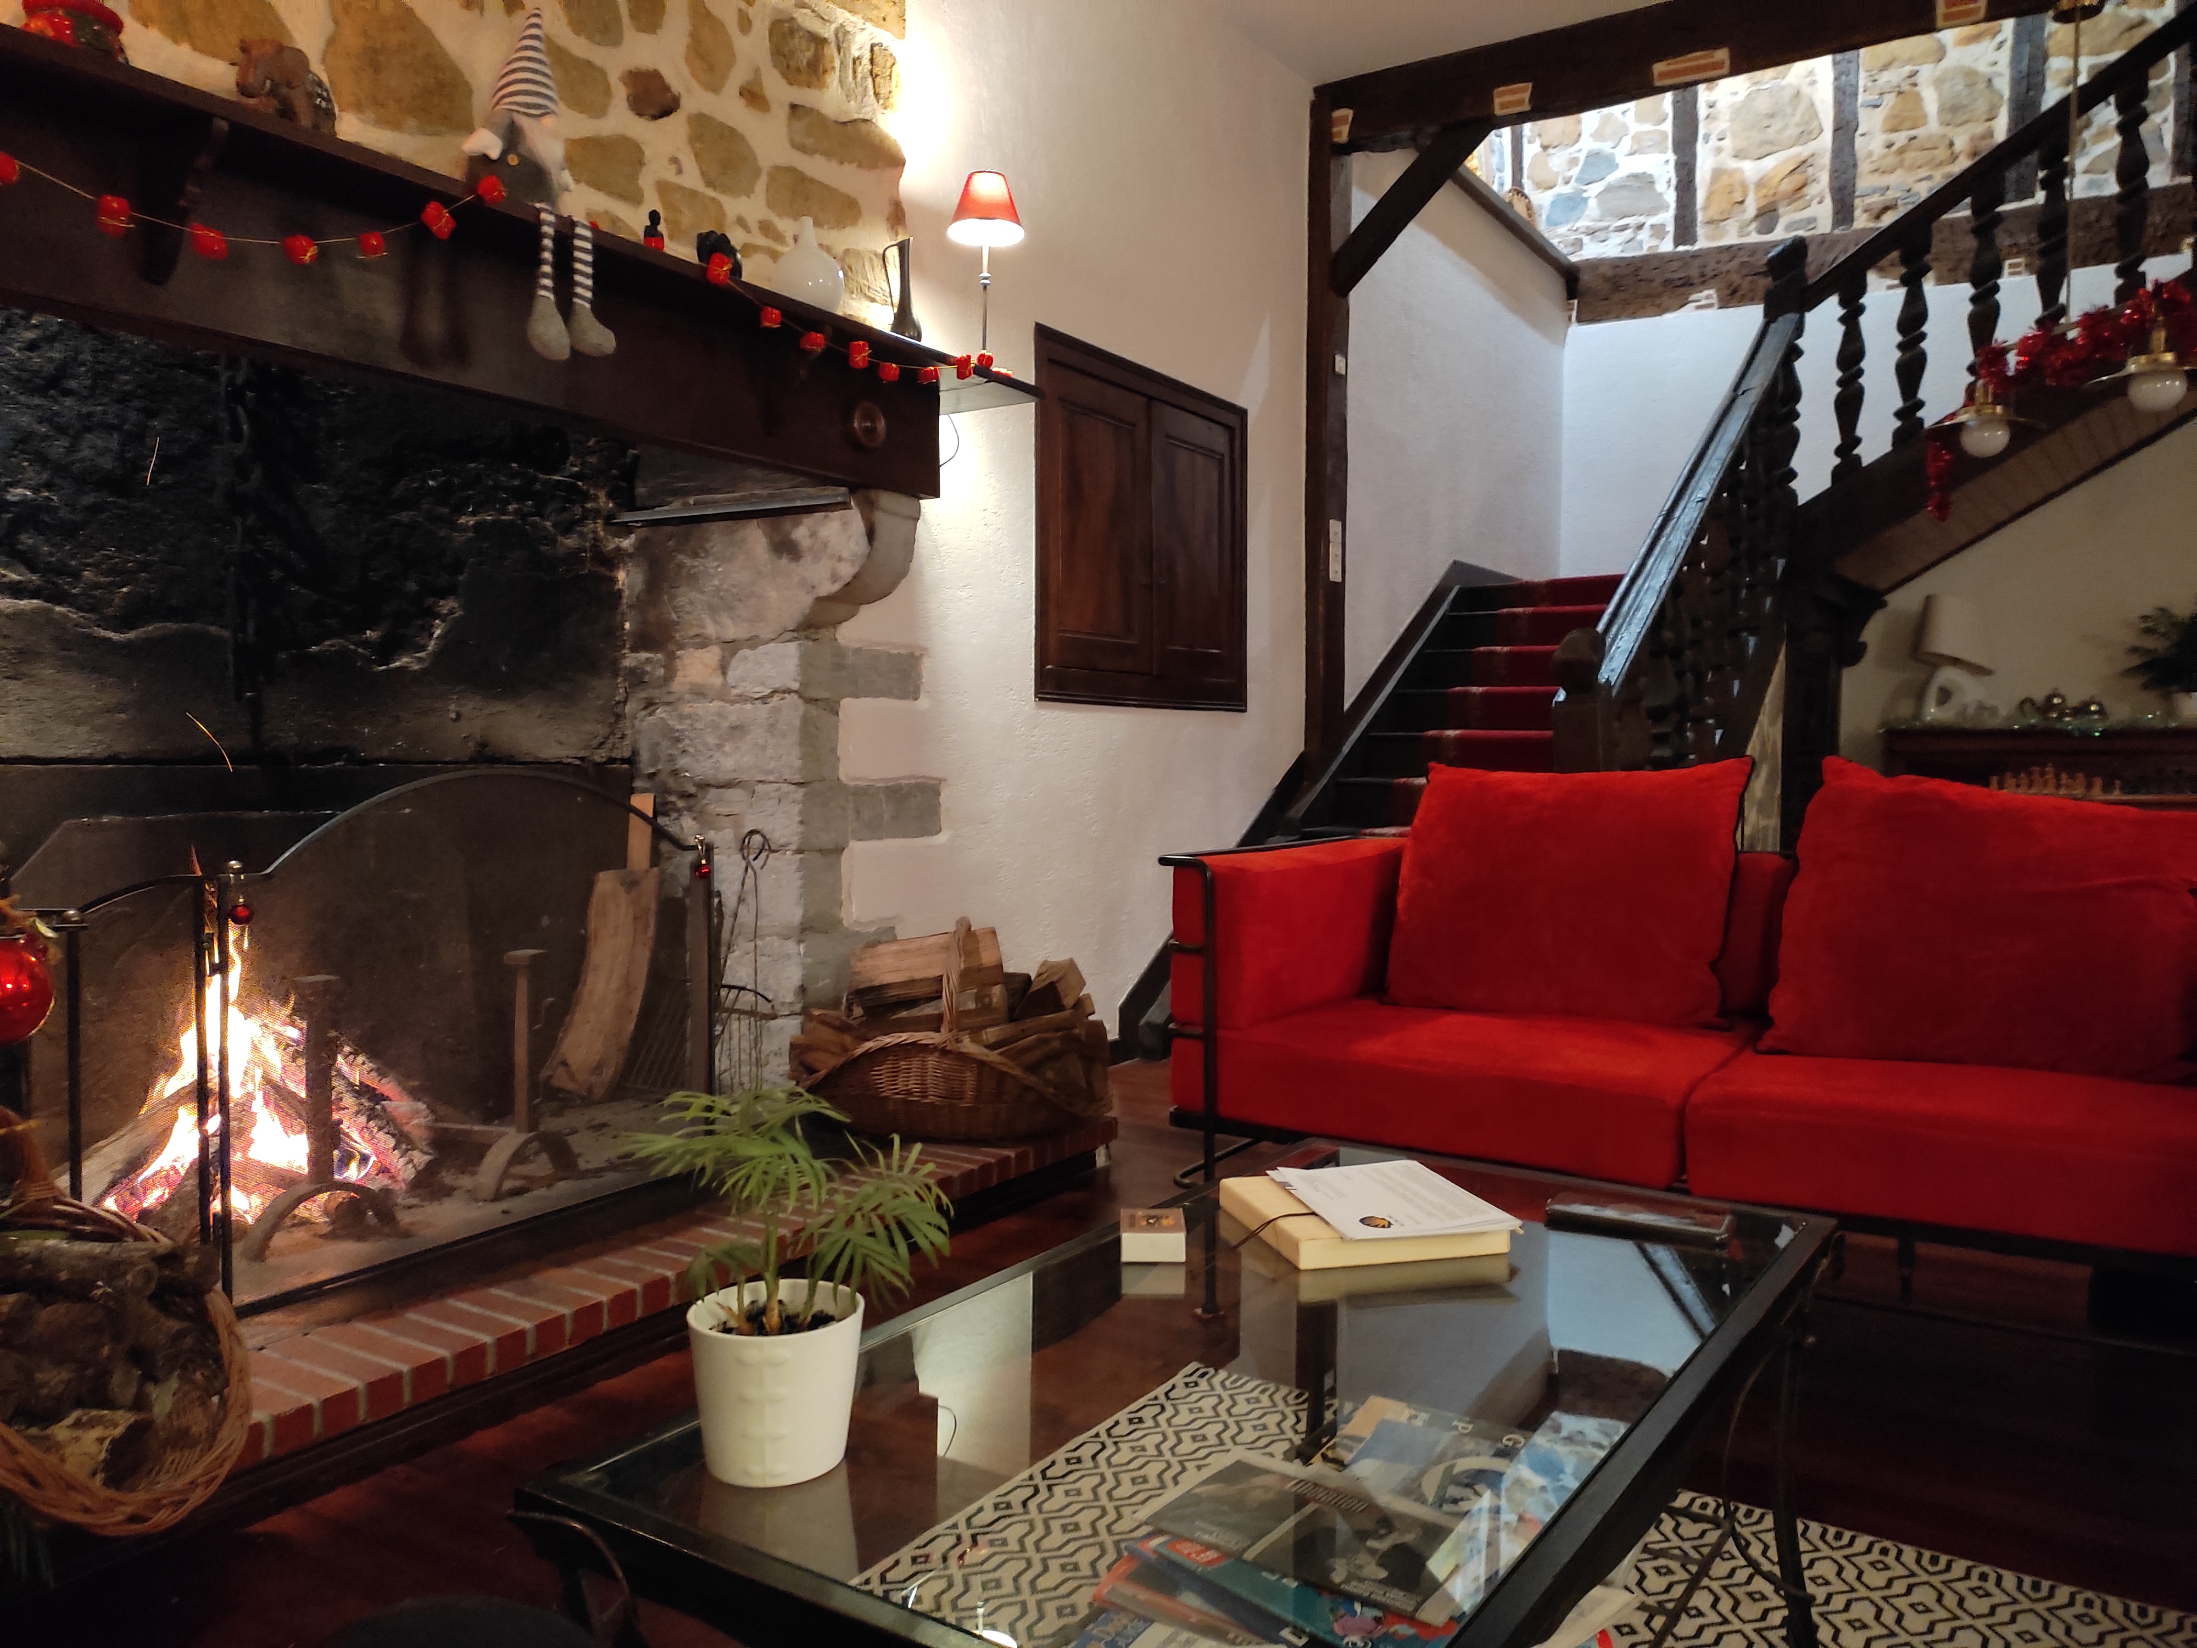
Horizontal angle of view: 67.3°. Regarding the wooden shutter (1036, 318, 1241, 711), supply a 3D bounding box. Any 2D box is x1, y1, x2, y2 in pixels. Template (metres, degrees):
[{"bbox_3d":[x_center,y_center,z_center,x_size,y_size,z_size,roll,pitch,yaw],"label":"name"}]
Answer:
[{"bbox_3d":[0.166,-0.904,5.258,0.060,1.065,1.335,2,2,32],"label":"wooden shutter"}]

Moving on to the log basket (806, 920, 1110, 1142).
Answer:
[{"bbox_3d":[-0.312,0.446,3.756,0.660,0.450,0.440,1,2,10],"label":"log basket"}]

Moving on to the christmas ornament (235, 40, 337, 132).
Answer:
[{"bbox_3d":[-1.194,-1.079,2.424,0.085,0.120,0.125,1,2,23],"label":"christmas ornament"}]

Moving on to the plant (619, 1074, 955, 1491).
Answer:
[{"bbox_3d":[-0.237,0.339,1.243,0.235,0.295,0.225,0,2,-11],"label":"plant"}]

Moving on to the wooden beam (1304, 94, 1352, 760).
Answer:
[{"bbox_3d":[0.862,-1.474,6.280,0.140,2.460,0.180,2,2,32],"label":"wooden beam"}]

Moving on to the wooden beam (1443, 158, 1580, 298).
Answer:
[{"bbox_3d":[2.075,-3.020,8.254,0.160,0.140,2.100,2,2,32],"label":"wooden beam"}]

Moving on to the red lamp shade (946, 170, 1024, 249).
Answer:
[{"bbox_3d":[-0.276,-1.508,4.015,0.187,0.146,0.187,0,2,0],"label":"red lamp shade"}]

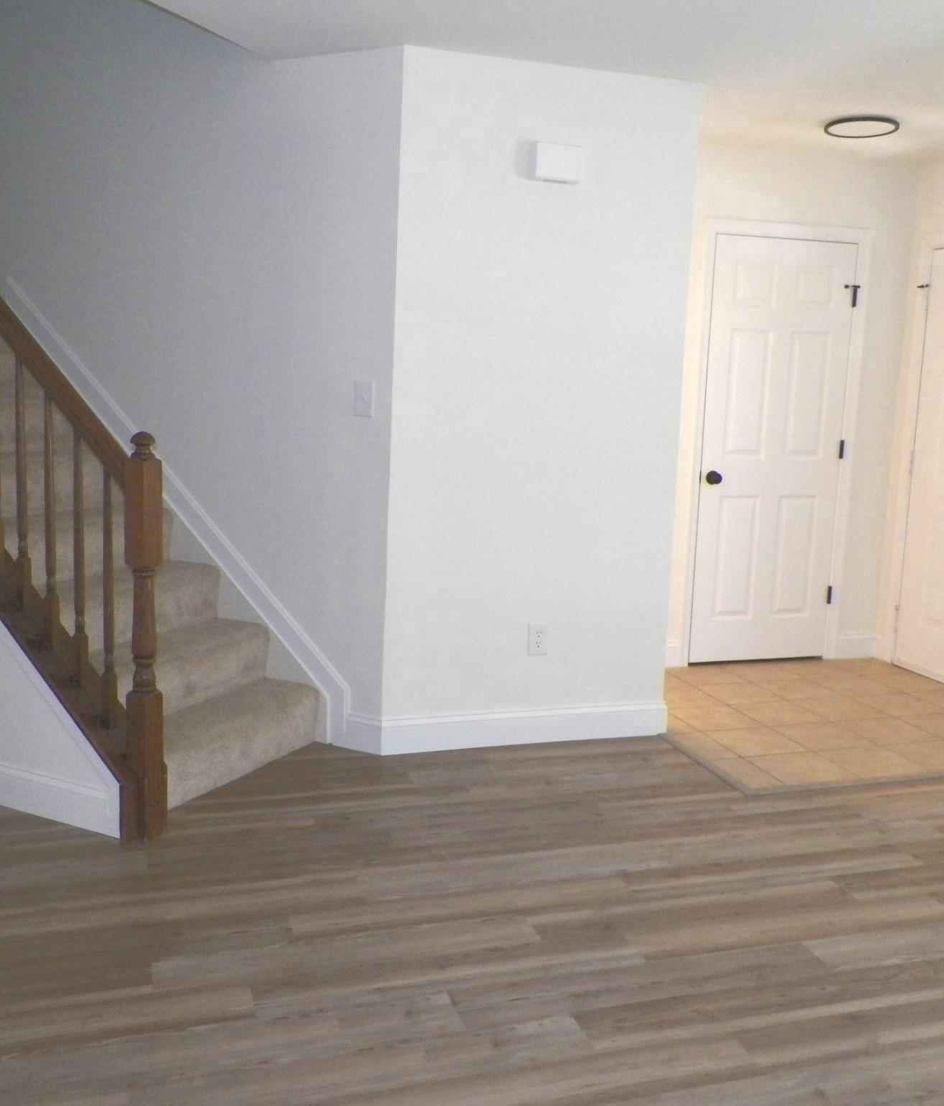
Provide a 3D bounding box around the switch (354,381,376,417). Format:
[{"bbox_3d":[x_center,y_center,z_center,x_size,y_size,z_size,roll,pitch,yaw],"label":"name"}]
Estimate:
[{"bbox_3d":[-0.378,-0.538,3.724,0.074,0.120,0.015,6,10,23],"label":"switch"}]

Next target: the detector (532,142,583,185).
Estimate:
[{"bbox_3d":[0.295,-1.348,3.688,0.164,0.120,0.050,-1,10,-17],"label":"detector"}]

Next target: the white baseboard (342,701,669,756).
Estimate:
[{"bbox_3d":[0.157,0.654,4.063,1.265,0.133,0.120,-1,10,-17],"label":"white baseboard"}]

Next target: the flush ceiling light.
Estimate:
[{"bbox_3d":[1.569,-1.725,4.290,0.298,0.030,0.298,-1,10,-17],"label":"flush ceiling light"}]

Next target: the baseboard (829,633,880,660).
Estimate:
[{"bbox_3d":[1.971,0.485,5.472,0.235,0.130,0.018,-1,10,-17],"label":"baseboard"}]

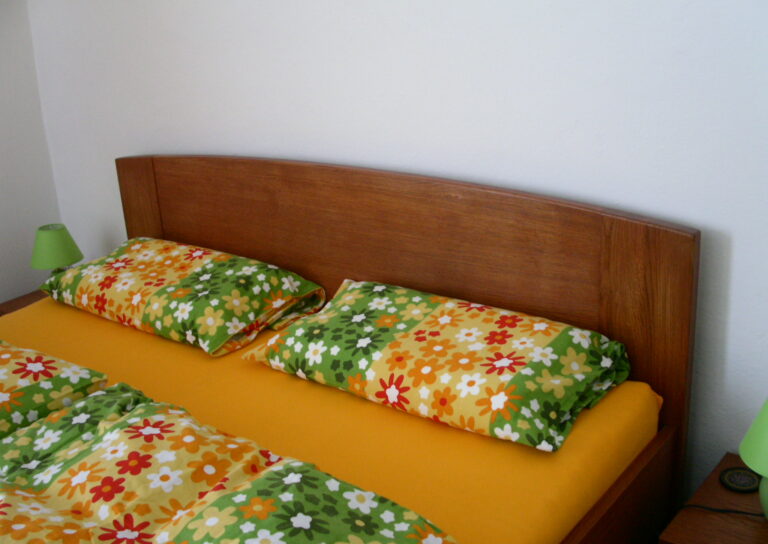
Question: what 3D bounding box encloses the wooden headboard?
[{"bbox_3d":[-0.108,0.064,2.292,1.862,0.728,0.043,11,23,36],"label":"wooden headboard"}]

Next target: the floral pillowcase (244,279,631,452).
[{"bbox_3d":[0.097,0.161,1.870,0.804,0.137,0.372,11,23,36],"label":"floral pillowcase"}]

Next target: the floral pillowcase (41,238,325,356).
[{"bbox_3d":[-0.577,0.035,2.343,0.784,0.137,0.402,11,23,36],"label":"floral pillowcase"}]

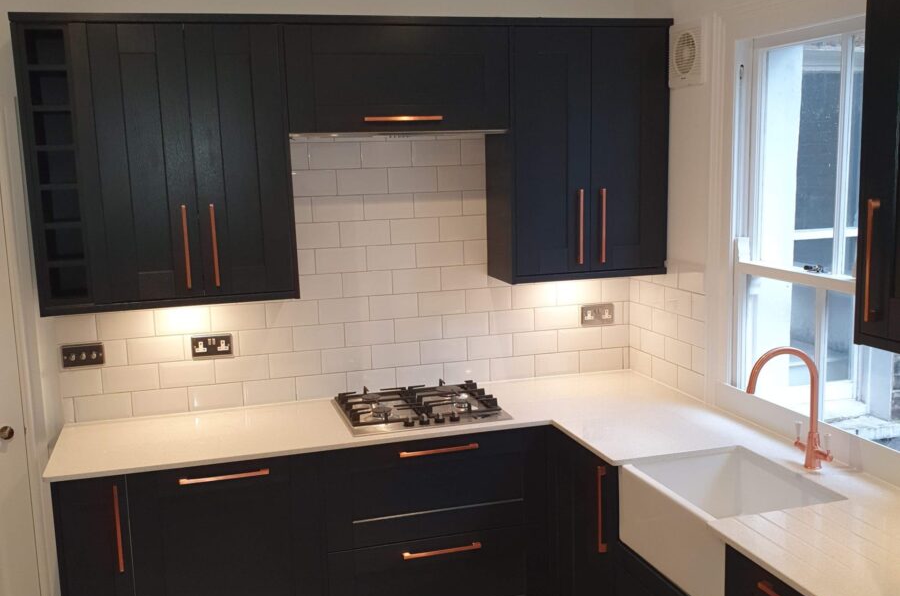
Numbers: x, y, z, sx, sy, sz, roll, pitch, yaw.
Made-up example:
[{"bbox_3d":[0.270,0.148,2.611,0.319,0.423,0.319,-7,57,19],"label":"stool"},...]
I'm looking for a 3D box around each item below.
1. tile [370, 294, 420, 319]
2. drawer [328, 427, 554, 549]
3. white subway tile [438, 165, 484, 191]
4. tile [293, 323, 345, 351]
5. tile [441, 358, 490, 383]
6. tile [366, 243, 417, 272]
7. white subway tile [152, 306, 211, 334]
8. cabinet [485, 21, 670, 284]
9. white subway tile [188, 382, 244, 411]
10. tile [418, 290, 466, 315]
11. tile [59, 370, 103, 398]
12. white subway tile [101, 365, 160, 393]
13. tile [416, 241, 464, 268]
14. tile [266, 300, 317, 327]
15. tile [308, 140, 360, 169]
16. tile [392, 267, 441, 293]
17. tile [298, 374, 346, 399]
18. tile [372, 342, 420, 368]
[{"bbox_3d":[-0.225,0.035,3.584,0.198,0.098,0.010,-4,8,-16],"label":"tile"},{"bbox_3d":[-0.090,0.638,3.303,0.795,0.353,0.450,-4,8,-16],"label":"drawer"},{"bbox_3d":[0.048,-0.477,3.607,0.199,0.097,0.010,-4,8,-16],"label":"white subway tile"},{"bbox_3d":[-0.516,0.153,3.543,0.200,0.099,0.008,-4,9,-16],"label":"tile"},{"bbox_3d":[0.073,0.310,3.736,0.200,0.098,0.009,-4,8,-16],"label":"tile"},{"bbox_3d":[-0.233,-0.162,3.568,0.199,0.097,0.010,-4,8,-16],"label":"tile"},{"bbox_3d":[-0.999,0.090,3.380,0.199,0.097,0.010,-4,8,-16],"label":"white subway tile"},{"bbox_3d":[0.495,-0.564,3.550,0.646,0.956,0.323,-4,8,-16],"label":"cabinet"},{"bbox_3d":[-0.896,0.379,3.461,0.200,0.098,0.009,-4,8,-16],"label":"white subway tile"},{"bbox_3d":[-0.033,0.021,3.650,0.199,0.097,0.010,-4,8,-16],"label":"tile"},{"bbox_3d":[-1.355,0.311,3.318,0.136,0.099,0.008,-4,9,-16],"label":"tile"},{"bbox_3d":[-1.189,0.302,3.359,0.200,0.100,0.010,-4,8,-16],"label":"white subway tile"},{"bbox_3d":[-0.039,-0.176,3.640,0.200,0.100,0.010,-4,8,-16],"label":"tile"},{"bbox_3d":[-0.614,0.062,3.501,0.200,0.098,0.009,-4,8,-16],"label":"tile"},{"bbox_3d":[-0.439,-0.544,3.473,0.200,0.100,0.010,-4,8,-16],"label":"tile"},{"bbox_3d":[-0.132,-0.070,3.598,0.198,0.098,0.010,-4,8,-16],"label":"tile"},{"bbox_3d":[-0.511,0.351,3.574,0.200,0.099,0.008,-4,9,-16],"label":"tile"},{"bbox_3d":[-0.220,0.231,3.624,0.199,0.097,0.010,-4,8,-16],"label":"tile"}]

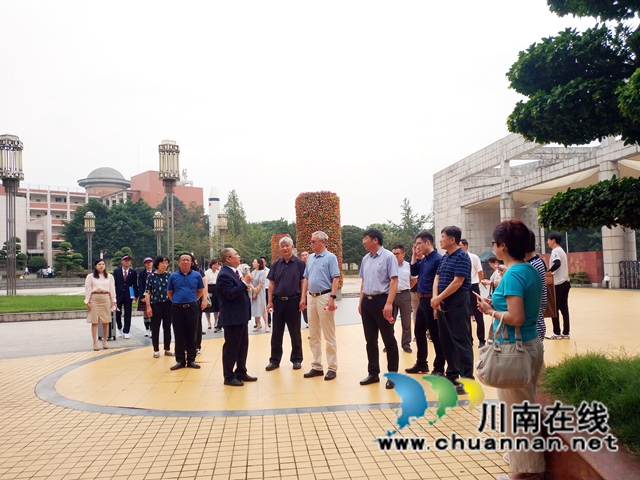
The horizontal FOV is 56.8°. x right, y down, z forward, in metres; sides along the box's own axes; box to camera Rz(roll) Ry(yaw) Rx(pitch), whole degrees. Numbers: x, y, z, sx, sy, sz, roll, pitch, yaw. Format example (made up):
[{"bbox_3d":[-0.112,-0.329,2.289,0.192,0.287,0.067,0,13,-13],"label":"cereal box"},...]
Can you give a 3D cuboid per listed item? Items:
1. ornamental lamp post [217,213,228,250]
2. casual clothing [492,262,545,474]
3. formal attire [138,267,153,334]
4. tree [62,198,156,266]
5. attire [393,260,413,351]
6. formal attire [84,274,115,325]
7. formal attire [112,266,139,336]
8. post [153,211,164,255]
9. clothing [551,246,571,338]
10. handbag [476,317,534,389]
[{"bbox_3d":[-10.261,0.210,62.855,1.000,6.500,1.000,-1,-3,-9],"label":"ornamental lamp post"},{"bbox_3d":[1.225,0.774,3.650,0.300,1.230,0.420,-3,-3,25],"label":"casual clothing"},{"bbox_3d":[-3.588,1.293,12.400,0.440,1.370,0.300,-1,-3,-18],"label":"formal attire"},{"bbox_3d":[-29.177,-0.485,82.000,12.800,10.600,11.500,-1,-3,-20],"label":"tree"},{"bbox_3d":[1.267,1.019,9.200,0.480,1.390,0.290,-4,-4,45],"label":"attire"},{"bbox_3d":[-3.928,1.057,10.600,0.550,0.880,0.300,0,-3,-27],"label":"formal attire"},{"bbox_3d":[-4.066,1.268,12.400,0.510,1.400,0.320,-1,-3,-19],"label":"formal attire"},{"bbox_3d":[-16.521,0.286,60.855,1.000,6.500,1.000,-1,-3,-15],"label":"post"},{"bbox_3d":[3.943,0.828,9.700,0.290,1.480,0.430,-3,-3,34],"label":"clothing"},{"bbox_3d":[1.072,0.647,3.420,0.320,0.405,0.150,-3,-3,22],"label":"handbag"}]

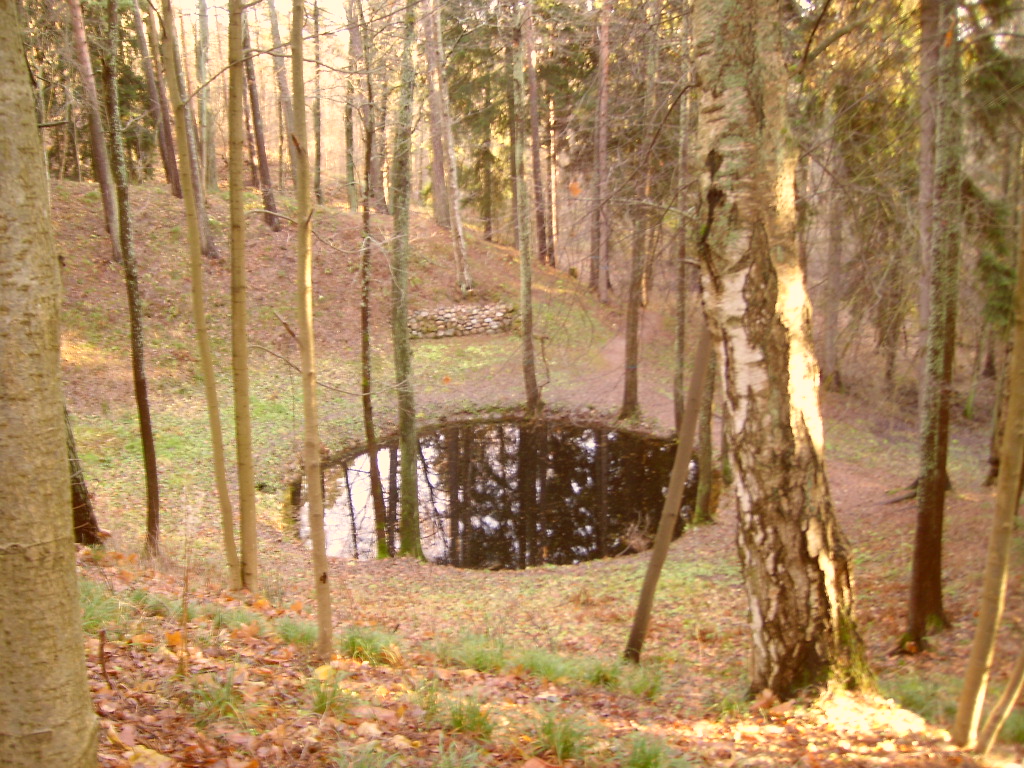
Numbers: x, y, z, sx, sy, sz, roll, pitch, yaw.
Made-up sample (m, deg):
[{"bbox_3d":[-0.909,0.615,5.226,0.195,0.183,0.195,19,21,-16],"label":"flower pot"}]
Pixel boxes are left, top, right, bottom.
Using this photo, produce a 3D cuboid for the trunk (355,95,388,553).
[{"bbox_3d":[-1.380,-0.446,10.304,0.160,4.661,0.130,-2,12,-8],"label":"trunk"}]

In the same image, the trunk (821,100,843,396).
[{"bbox_3d":[5.866,-2.441,18.949,0.300,5.184,0.280,-4,12,1],"label":"trunk"}]

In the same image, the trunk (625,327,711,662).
[{"bbox_3d":[0.753,0.583,5.025,0.100,1.782,0.090,12,18,10],"label":"trunk"}]

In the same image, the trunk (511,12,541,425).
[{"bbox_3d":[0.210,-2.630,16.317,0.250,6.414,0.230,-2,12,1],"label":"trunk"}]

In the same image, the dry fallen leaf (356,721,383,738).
[{"bbox_3d":[-0.461,1.118,3.350,0.085,0.025,0.070,-3,12,-9],"label":"dry fallen leaf"}]

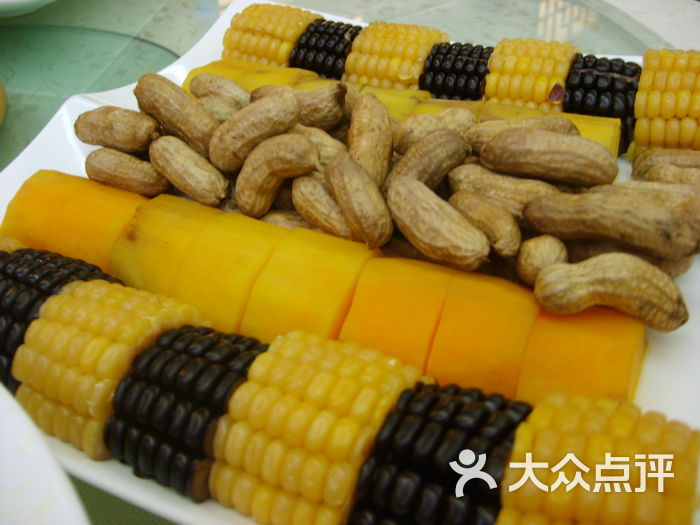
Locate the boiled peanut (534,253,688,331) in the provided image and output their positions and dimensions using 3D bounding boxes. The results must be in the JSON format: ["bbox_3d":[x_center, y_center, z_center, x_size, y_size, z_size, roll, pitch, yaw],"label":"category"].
[{"bbox_3d":[0.076,0.009,0.205,0.043,0.015,0.019,10,43,4],"label":"boiled peanut"}]

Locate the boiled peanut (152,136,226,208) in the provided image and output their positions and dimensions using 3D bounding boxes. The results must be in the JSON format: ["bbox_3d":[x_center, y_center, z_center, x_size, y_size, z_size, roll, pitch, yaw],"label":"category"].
[{"bbox_3d":[-0.064,-0.036,0.282,0.036,0.013,0.013,37,52,9],"label":"boiled peanut"}]

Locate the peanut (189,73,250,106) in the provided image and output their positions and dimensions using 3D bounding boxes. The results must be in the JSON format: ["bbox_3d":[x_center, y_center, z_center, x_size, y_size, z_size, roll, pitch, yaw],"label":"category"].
[{"bbox_3d":[-0.056,-0.073,0.307,0.033,0.012,0.012,24,49,25],"label":"peanut"}]

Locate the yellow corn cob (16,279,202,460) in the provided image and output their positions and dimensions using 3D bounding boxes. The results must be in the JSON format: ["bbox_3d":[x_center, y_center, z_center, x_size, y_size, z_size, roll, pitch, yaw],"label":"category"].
[{"bbox_3d":[-0.060,0.028,0.184,0.028,0.042,0.042,12,45,17],"label":"yellow corn cob"}]

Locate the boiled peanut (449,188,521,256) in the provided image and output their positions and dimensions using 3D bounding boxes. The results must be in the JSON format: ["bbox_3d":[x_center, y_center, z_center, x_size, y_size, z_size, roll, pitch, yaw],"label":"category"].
[{"bbox_3d":[0.048,-0.014,0.256,0.012,0.012,0.029,-34,68,-31],"label":"boiled peanut"}]

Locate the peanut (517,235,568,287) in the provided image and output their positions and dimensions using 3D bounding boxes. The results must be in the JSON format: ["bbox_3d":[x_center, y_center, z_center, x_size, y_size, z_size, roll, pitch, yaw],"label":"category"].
[{"bbox_3d":[0.066,0.001,0.238,0.016,0.016,0.024,-25,46,-27],"label":"peanut"}]

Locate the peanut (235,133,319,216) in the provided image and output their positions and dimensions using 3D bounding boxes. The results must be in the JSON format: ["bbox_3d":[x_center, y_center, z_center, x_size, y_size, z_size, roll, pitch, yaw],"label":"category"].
[{"bbox_3d":[-0.026,-0.031,0.256,0.019,0.014,0.035,32,61,33],"label":"peanut"}]

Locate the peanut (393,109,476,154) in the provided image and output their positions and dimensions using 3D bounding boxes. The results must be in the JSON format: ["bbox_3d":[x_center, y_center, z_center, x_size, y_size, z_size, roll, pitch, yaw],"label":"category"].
[{"bbox_3d":[0.036,-0.055,0.296,0.037,0.014,0.014,-22,47,-16],"label":"peanut"}]

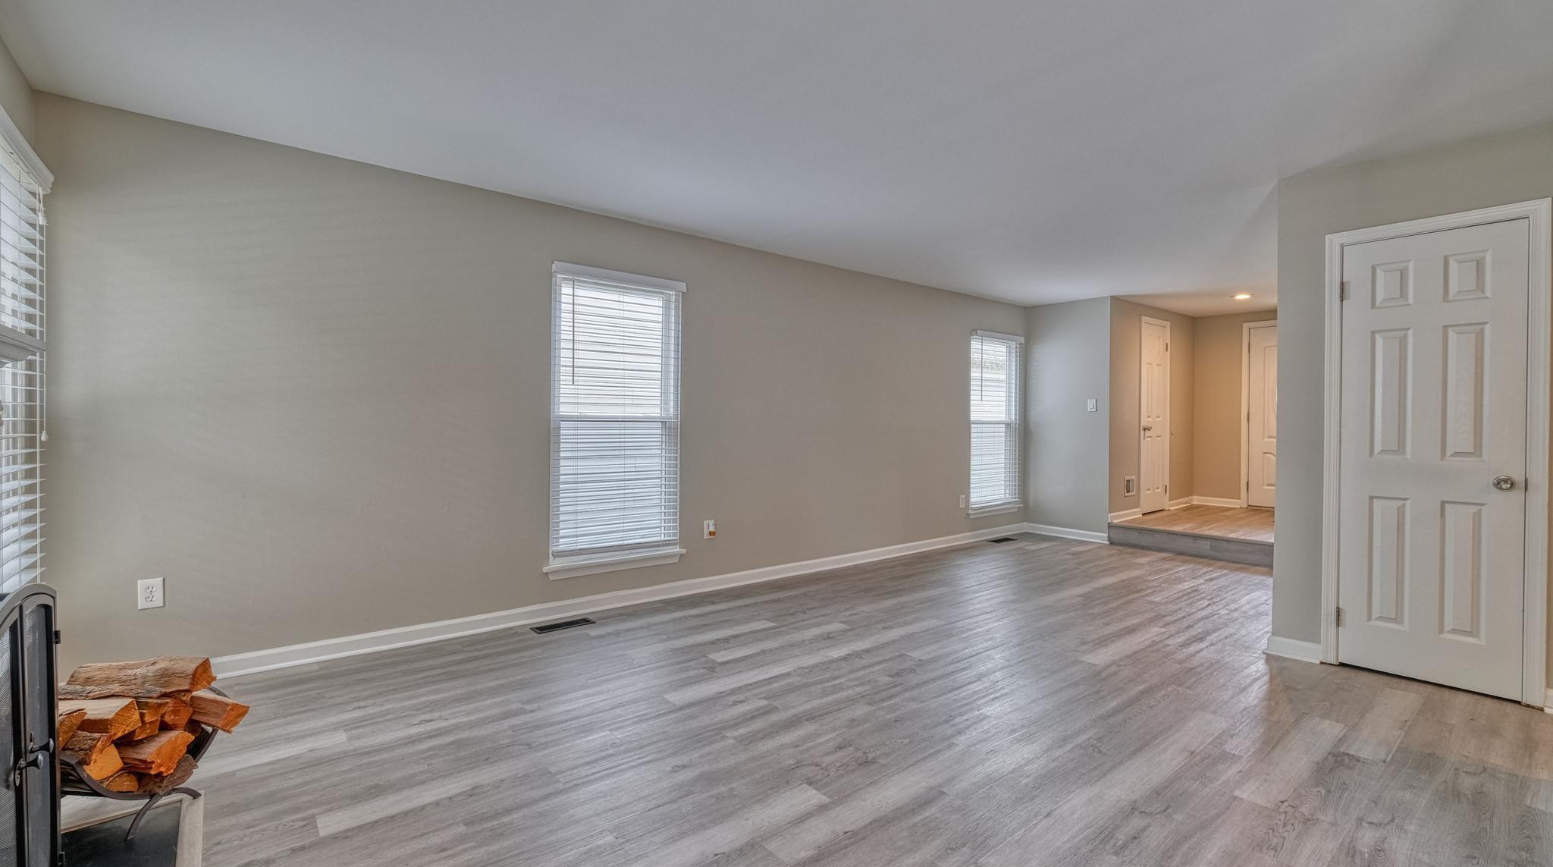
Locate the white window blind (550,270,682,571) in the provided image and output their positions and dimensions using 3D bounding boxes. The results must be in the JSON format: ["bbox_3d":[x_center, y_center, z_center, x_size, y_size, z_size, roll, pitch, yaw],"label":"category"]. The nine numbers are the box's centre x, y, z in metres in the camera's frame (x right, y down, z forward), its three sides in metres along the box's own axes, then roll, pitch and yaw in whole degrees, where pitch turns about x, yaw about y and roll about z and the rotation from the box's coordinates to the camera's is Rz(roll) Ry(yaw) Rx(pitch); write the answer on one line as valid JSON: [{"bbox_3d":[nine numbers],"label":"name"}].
[{"bbox_3d":[-0.998,-0.063,4.074,0.910,1.830,0.100,0,1,-38],"label":"white window blind"}]

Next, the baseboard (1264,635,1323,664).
[{"bbox_3d":[2.617,1.085,3.273,0.018,0.093,0.220,0,1,-38],"label":"baseboard"}]

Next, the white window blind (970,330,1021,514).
[{"bbox_3d":[2.256,-0.129,6.611,0.840,1.740,0.070,0,1,-38],"label":"white window blind"}]

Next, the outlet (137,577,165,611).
[{"bbox_3d":[-2.672,0.686,2.767,0.081,0.125,0.009,0,1,-38],"label":"outlet"}]

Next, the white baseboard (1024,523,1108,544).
[{"bbox_3d":[2.997,1.034,6.705,0.018,0.093,0.840,0,1,-38],"label":"white baseboard"}]

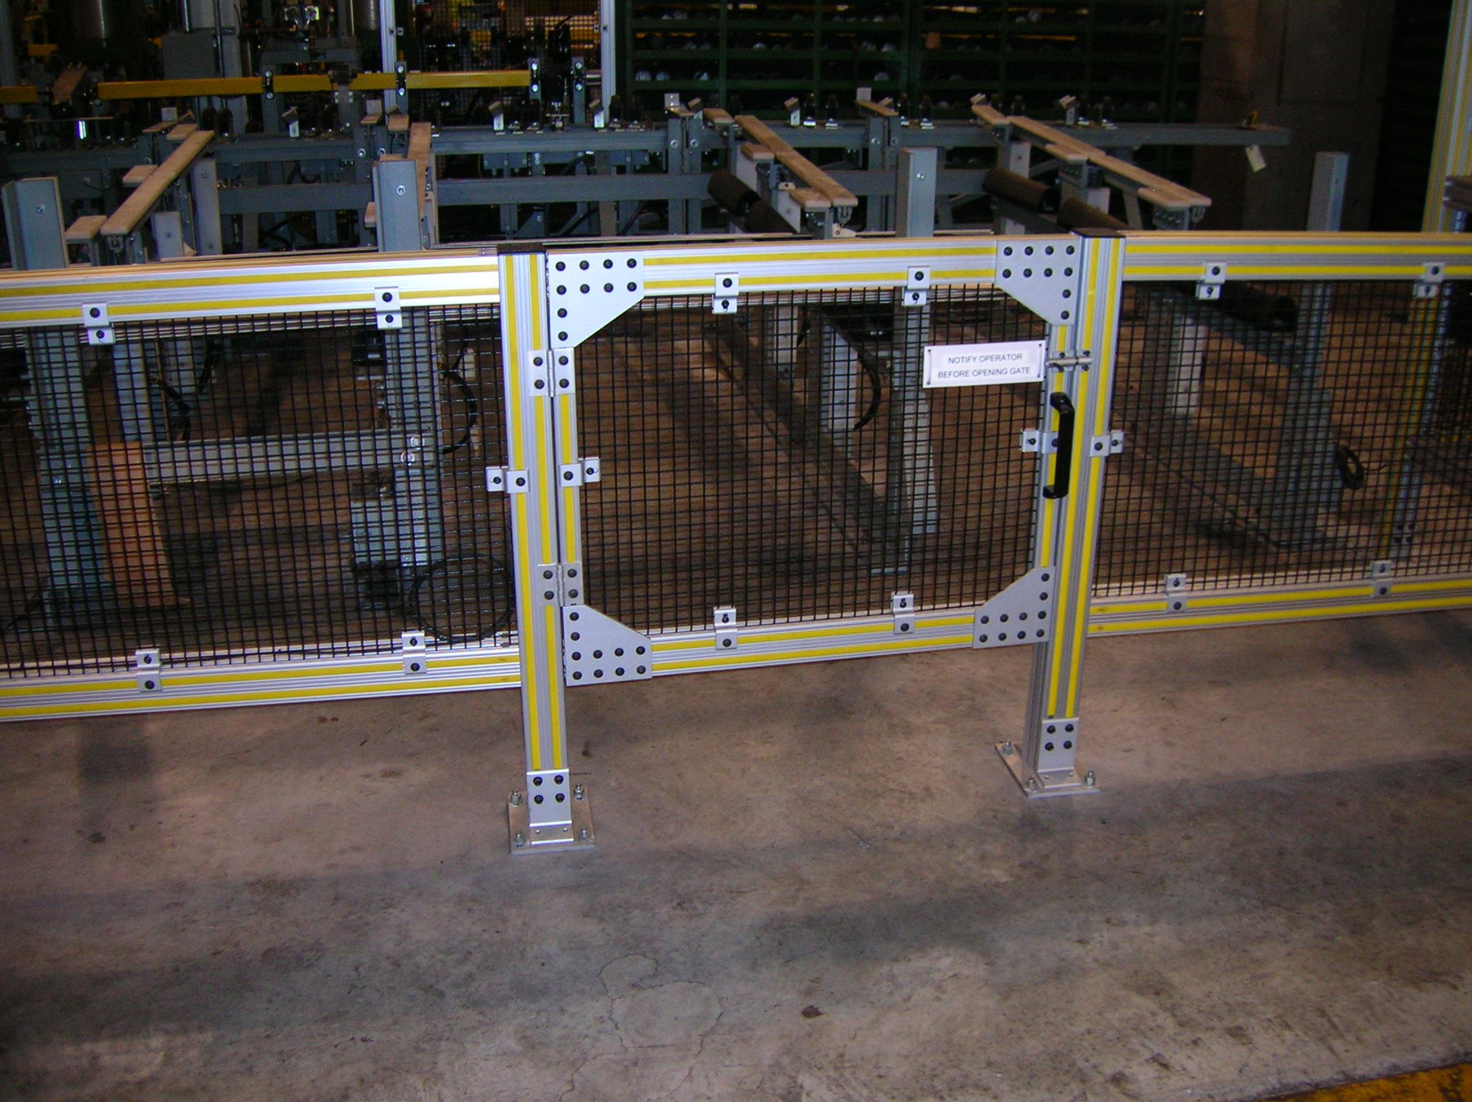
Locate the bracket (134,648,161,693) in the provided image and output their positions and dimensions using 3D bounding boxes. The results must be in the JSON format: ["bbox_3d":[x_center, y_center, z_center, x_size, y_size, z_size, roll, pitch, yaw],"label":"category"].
[{"bbox_3d":[-0.972,0.199,2.394,0.038,0.068,0.025,-4,21,-12],"label":"bracket"}]

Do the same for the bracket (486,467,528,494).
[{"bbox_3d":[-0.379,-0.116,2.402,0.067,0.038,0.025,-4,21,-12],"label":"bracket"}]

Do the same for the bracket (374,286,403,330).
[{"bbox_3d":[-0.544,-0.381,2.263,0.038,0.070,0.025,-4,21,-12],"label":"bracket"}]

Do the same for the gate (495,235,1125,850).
[{"bbox_3d":[0.141,-0.027,2.588,1.140,1.058,0.197,-4,21,-12],"label":"gate"}]

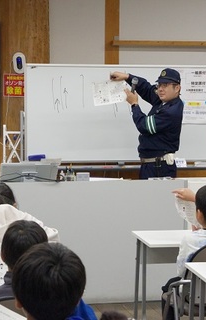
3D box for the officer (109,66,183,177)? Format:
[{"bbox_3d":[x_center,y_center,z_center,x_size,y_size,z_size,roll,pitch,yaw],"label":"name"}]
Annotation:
[{"bbox_3d":[0.384,0.109,6.900,0.600,1.750,0.520,-2,6,-24],"label":"officer"}]

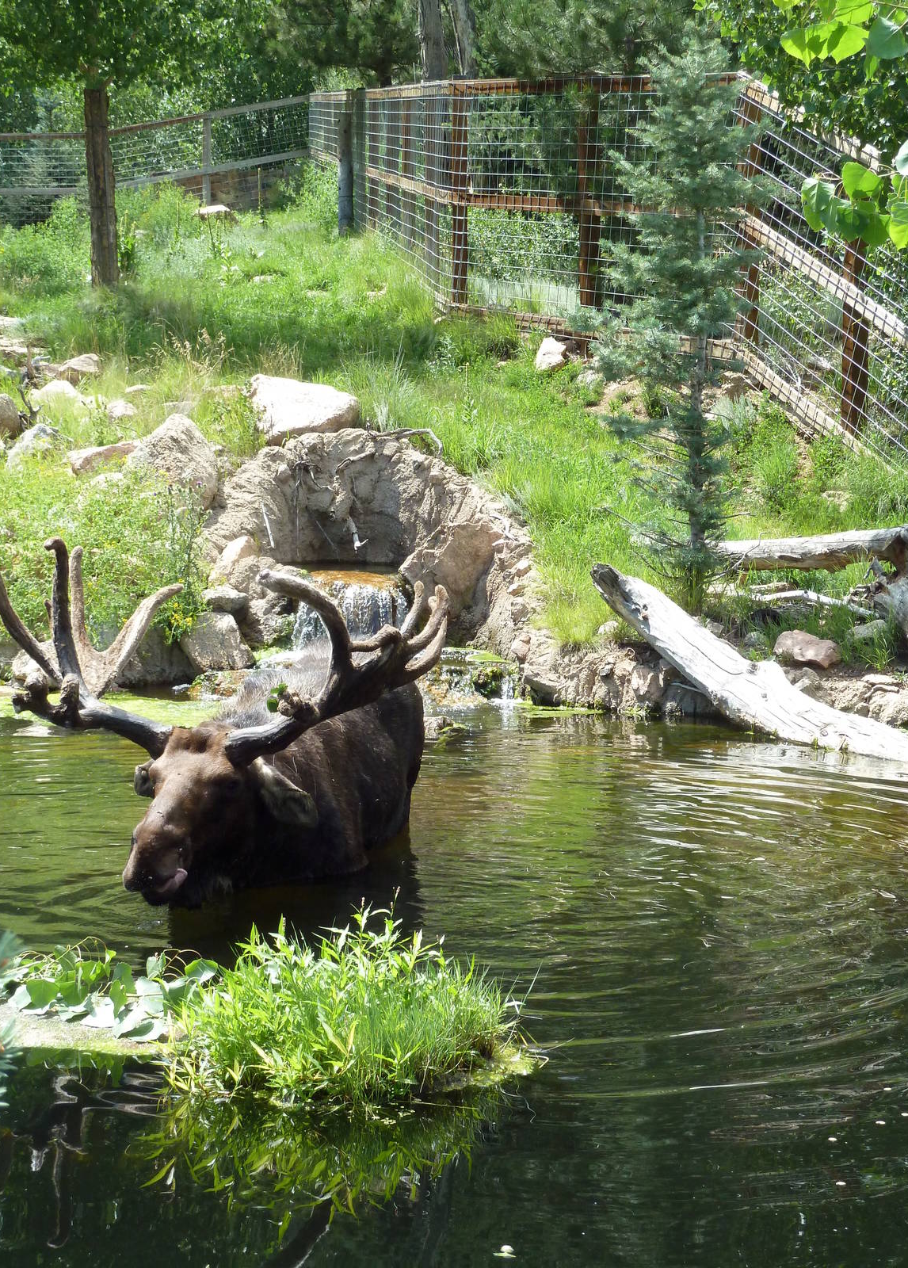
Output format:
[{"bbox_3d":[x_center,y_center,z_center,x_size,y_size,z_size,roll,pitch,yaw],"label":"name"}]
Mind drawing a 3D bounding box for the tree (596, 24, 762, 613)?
[{"bbox_3d":[1.061,-1.457,9.446,0.790,2.728,0.790,0,6,0],"label":"tree"}]

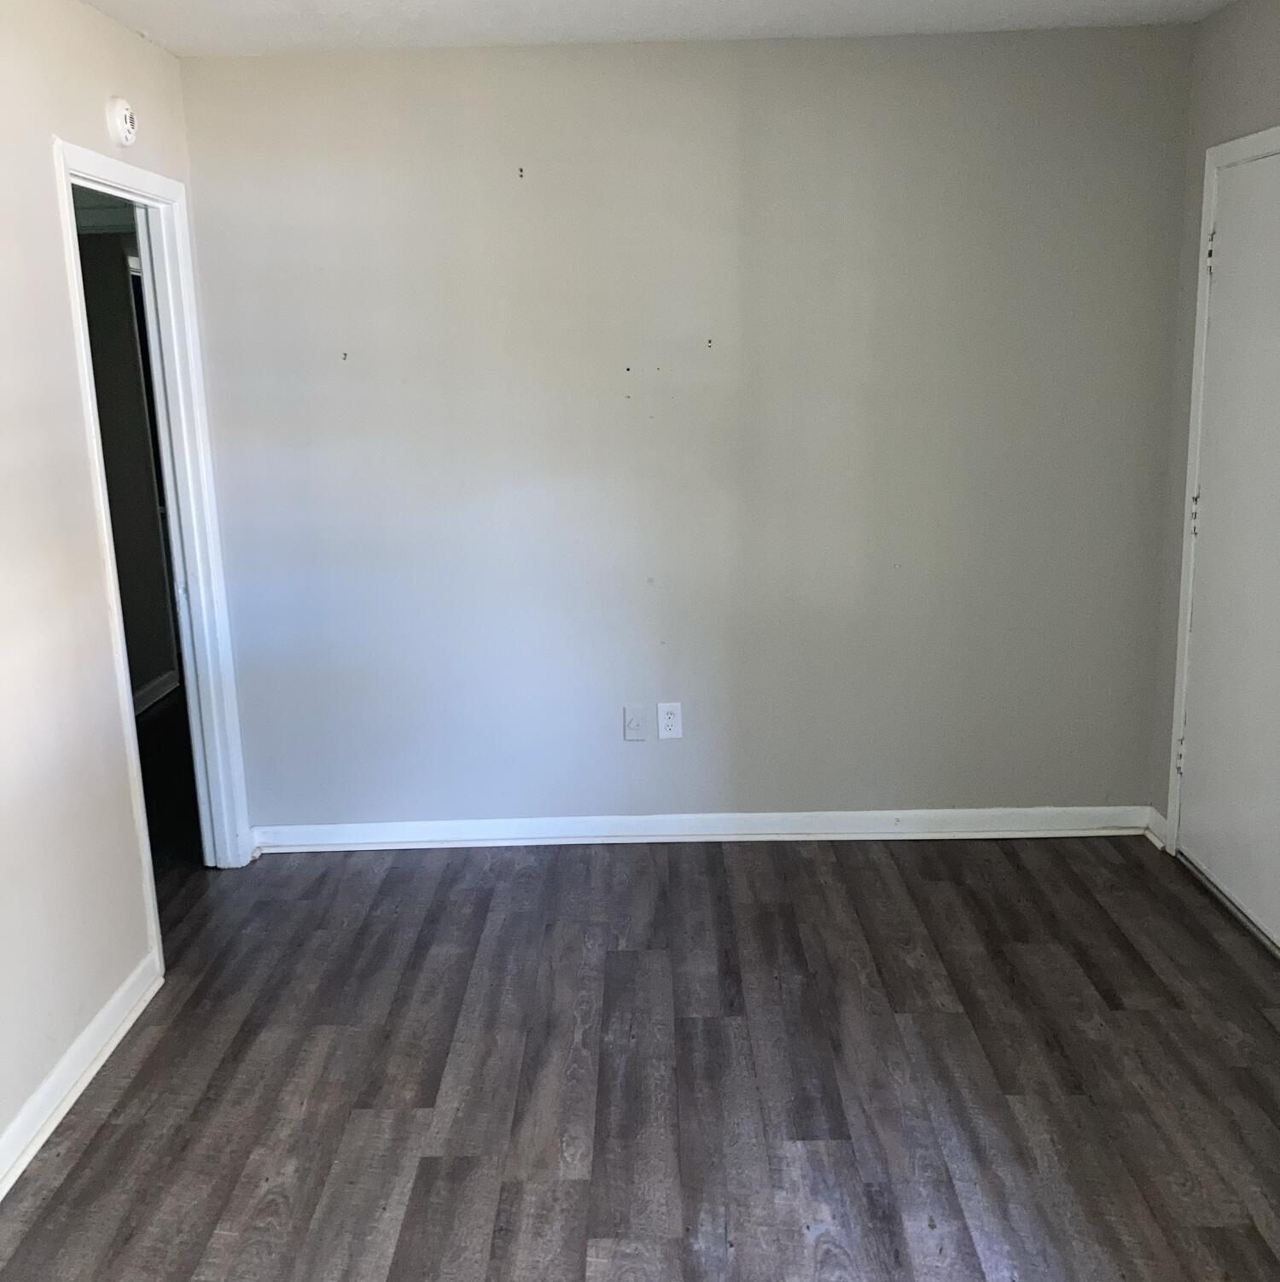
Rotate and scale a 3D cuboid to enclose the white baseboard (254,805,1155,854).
[{"bbox_3d":[0.196,0.613,4.483,2.910,0.092,0.025,-1,13,1],"label":"white baseboard"}]

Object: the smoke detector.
[{"bbox_3d":[-1.306,-1.309,3.487,0.042,0.122,0.122,-1,13,1],"label":"smoke detector"}]

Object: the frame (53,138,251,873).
[{"bbox_3d":[-1.350,-0.201,3.764,0.140,2.080,0.880,-1,13,1],"label":"frame"}]

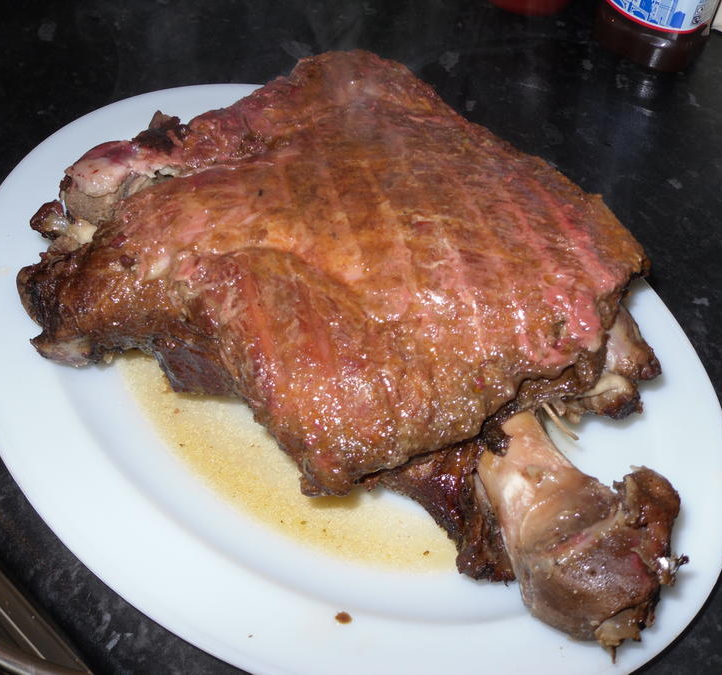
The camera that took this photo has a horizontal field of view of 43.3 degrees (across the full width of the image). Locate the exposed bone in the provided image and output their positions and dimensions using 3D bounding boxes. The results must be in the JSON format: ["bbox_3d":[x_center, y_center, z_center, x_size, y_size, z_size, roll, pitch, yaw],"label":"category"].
[{"bbox_3d":[0.081,0.062,0.340,0.070,0.048,0.101,-16,52,-13],"label":"exposed bone"}]

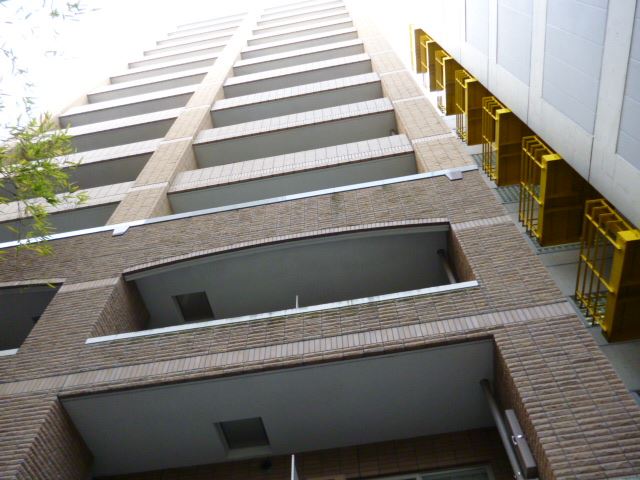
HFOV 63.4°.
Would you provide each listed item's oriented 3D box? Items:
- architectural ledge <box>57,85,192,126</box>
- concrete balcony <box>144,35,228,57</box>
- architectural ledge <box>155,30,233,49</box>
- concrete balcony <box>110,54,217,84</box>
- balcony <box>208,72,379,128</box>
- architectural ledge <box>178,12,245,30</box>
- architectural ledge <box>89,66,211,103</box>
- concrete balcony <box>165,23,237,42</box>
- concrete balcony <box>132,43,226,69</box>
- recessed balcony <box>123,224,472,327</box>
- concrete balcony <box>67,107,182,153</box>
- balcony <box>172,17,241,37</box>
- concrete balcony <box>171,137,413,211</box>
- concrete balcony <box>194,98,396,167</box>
[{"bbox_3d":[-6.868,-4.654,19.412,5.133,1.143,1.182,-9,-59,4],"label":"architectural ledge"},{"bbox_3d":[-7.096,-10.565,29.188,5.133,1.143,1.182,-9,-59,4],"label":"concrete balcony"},{"bbox_3d":[-7.227,-12.208,31.821,5.180,1.080,1.000,-9,-59,4],"label":"architectural ledge"},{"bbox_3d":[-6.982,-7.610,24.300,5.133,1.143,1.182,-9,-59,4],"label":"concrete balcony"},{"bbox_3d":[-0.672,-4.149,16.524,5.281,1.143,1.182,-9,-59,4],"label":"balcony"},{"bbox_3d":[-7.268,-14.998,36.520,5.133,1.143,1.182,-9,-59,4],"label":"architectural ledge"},{"bbox_3d":[-7.000,-6.249,21.965,5.180,1.080,1.000,-9,-59,4],"label":"architectural ledge"},{"bbox_3d":[-7.201,-12.082,31.898,5.180,1.080,1.300,-9,-59,4],"label":"concrete balcony"},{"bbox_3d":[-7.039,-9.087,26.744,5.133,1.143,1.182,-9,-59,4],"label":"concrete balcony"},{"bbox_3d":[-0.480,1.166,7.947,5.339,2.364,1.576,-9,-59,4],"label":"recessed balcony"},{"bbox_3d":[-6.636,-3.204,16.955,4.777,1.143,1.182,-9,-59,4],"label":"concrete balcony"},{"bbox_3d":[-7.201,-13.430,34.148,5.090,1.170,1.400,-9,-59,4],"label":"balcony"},{"bbox_3d":[-0.551,-1.156,11.728,5.300,1.080,1.300,-9,-59,4],"label":"concrete balcony"},{"bbox_3d":[-0.608,-2.646,14.192,5.300,1.080,1.300,-9,-59,4],"label":"concrete balcony"}]

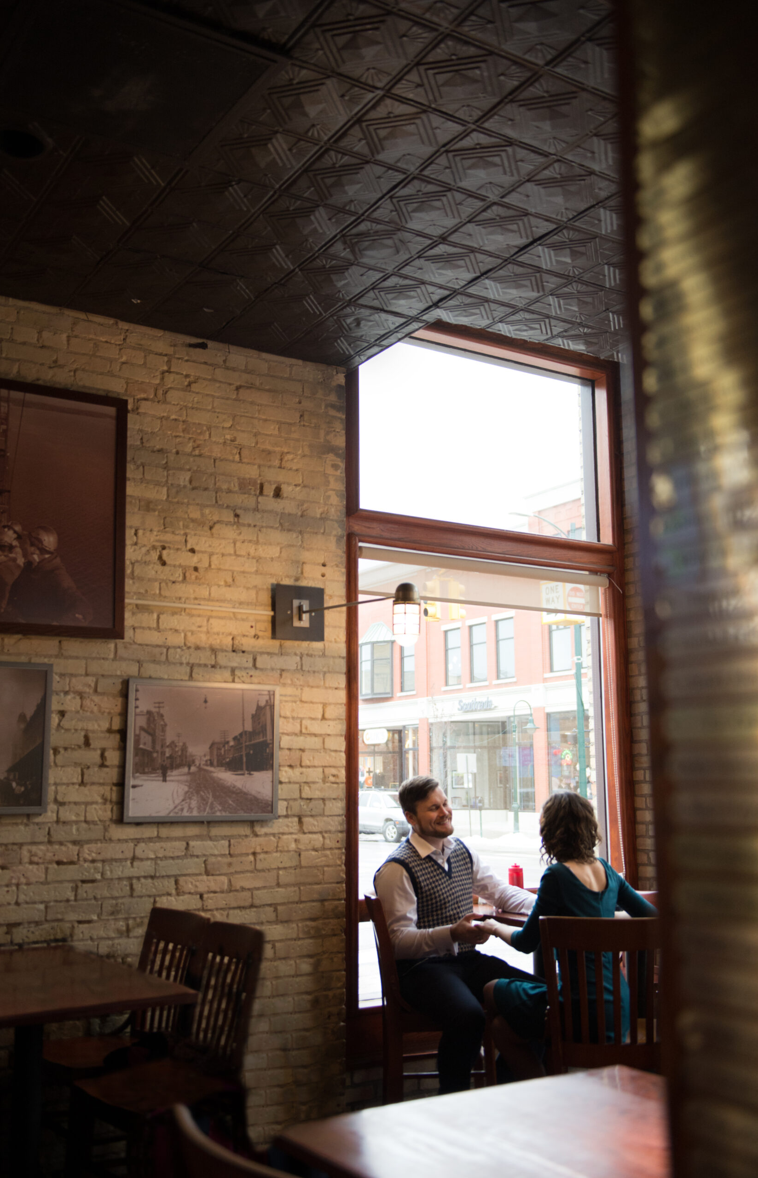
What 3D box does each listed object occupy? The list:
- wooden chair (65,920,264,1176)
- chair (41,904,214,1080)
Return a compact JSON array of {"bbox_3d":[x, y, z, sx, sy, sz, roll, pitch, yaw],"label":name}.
[{"bbox_3d":[-0.613,1.431,3.269,0.480,0.870,0.430,7,-12,-38],"label":"wooden chair"},{"bbox_3d":[-0.848,1.493,3.648,0.480,0.870,0.430,7,-12,-38],"label":"chair"}]

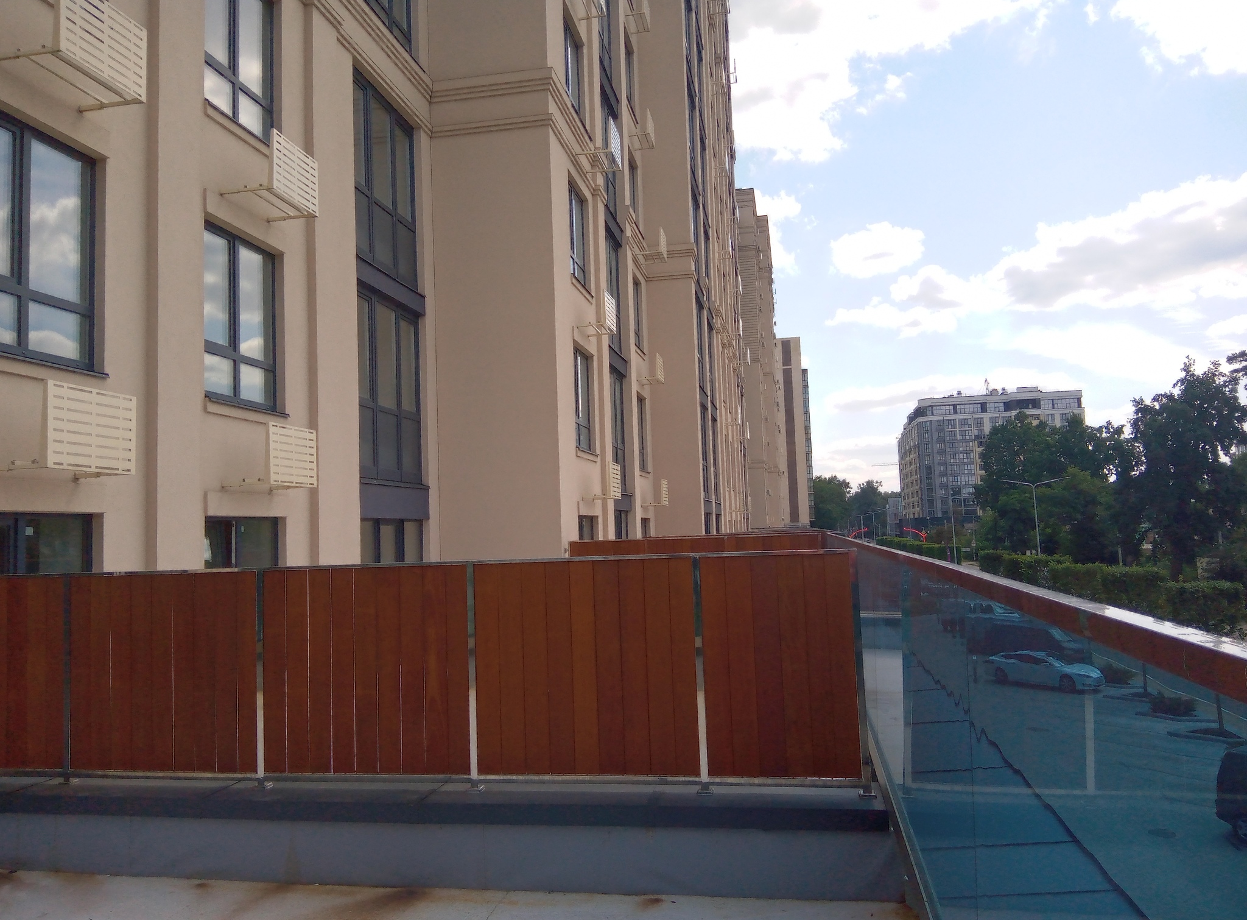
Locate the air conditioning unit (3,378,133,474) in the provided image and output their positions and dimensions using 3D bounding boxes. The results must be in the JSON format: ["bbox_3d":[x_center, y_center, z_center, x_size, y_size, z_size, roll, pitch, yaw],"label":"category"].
[{"bbox_3d":[-4.101,-0.207,7.406,0.531,0.624,0.900,-3,-4,10],"label":"air conditioning unit"}]

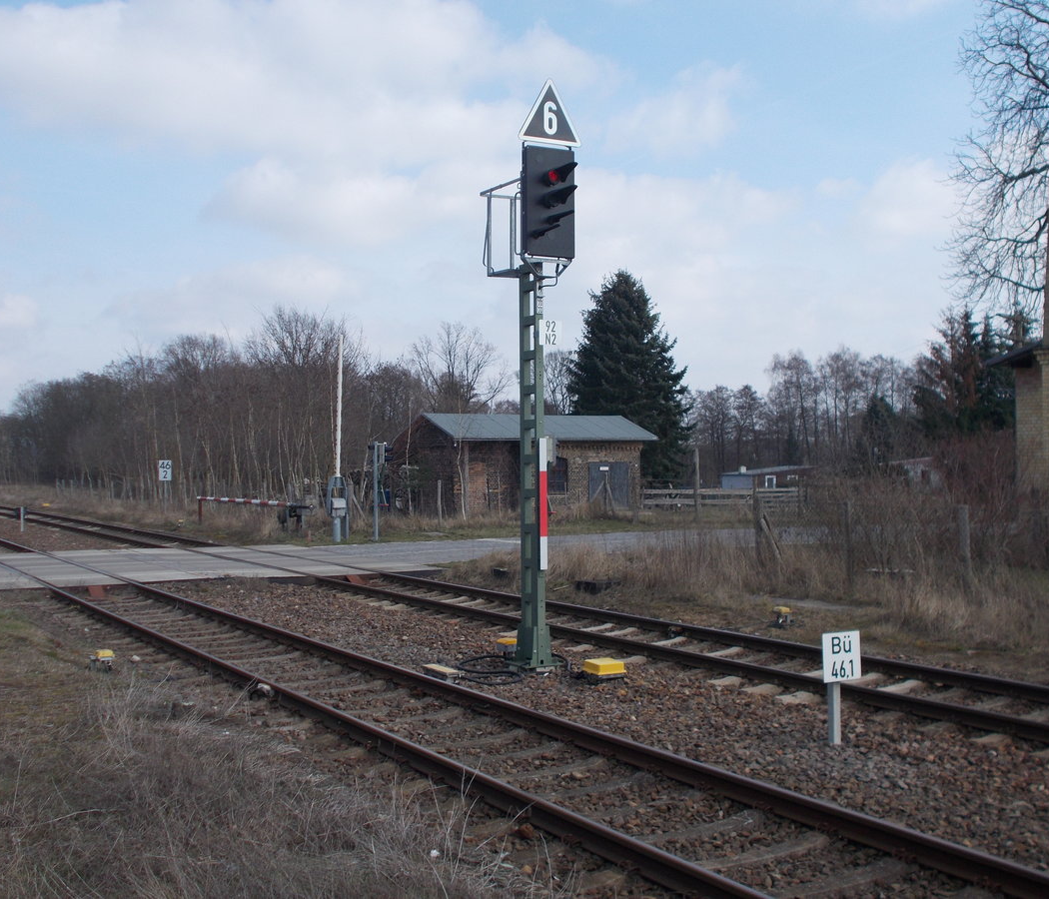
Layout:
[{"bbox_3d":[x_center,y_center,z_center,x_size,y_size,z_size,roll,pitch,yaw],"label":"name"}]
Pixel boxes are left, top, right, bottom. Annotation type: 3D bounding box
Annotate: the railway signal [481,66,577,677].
[{"bbox_3d":[0.127,-0.796,15.057,0.800,6.520,1.220,0,-1,-32],"label":"railway signal"}]

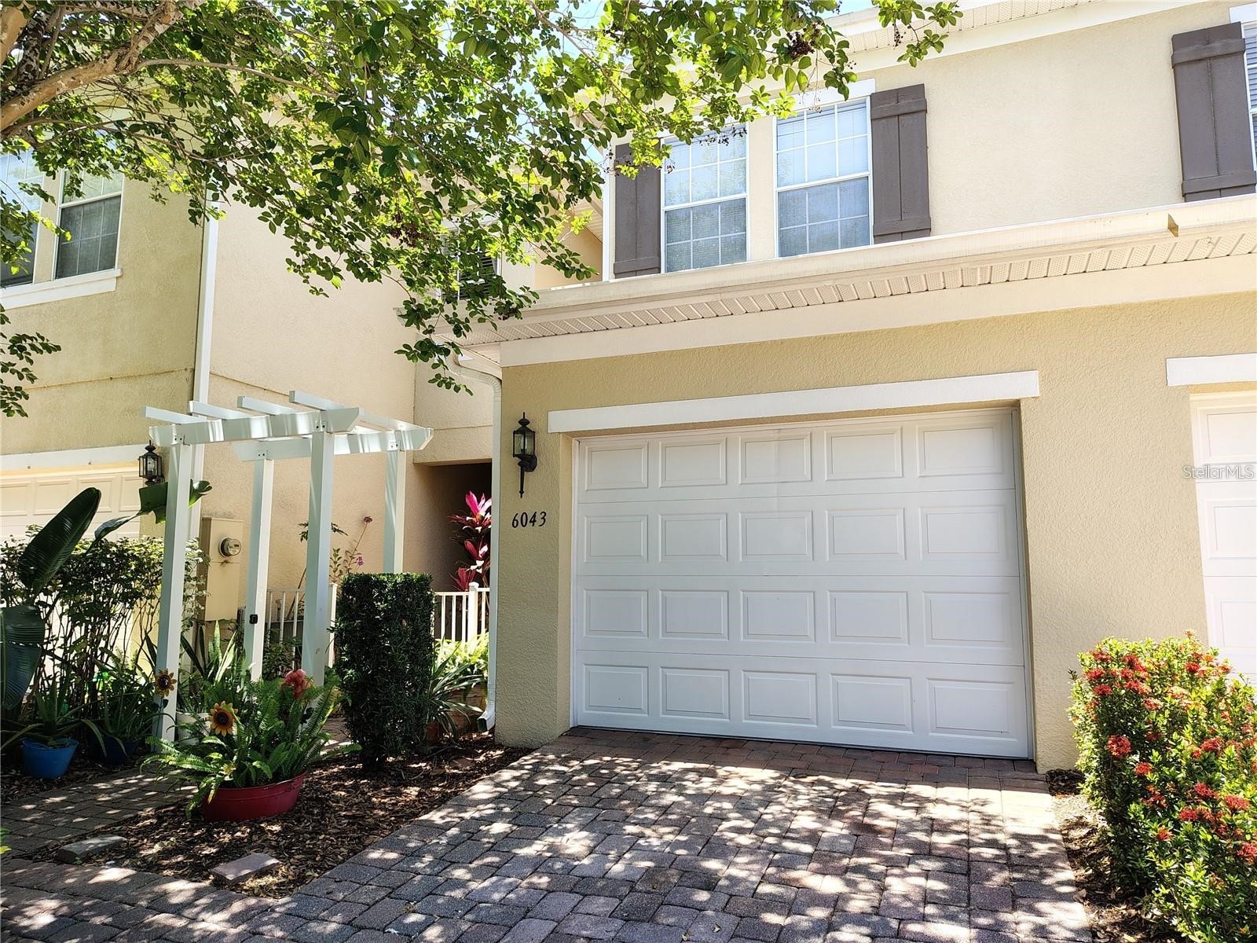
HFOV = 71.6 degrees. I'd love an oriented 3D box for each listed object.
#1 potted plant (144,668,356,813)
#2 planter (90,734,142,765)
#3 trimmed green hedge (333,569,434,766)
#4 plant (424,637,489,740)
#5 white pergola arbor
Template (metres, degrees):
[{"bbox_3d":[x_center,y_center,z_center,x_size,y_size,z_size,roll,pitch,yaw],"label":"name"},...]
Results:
[{"bbox_3d":[-2.083,1.473,4.761,1.000,0.750,0.900,3,-7,-23],"label":"potted plant"},{"bbox_3d":[-3.379,1.827,5.761,0.300,0.190,0.300,4,-8,-29],"label":"planter"},{"bbox_3d":[-1.530,1.255,5.527,0.420,1.220,0.420,-3,-7,22],"label":"trimmed green hedge"},{"bbox_3d":[-1.315,1.552,6.307,0.700,0.740,0.680,1,-7,-11],"label":"plant"},{"bbox_3d":[-2.444,0.775,6.262,1.900,2.335,1.500,-3,-7,22],"label":"white pergola arbor"}]

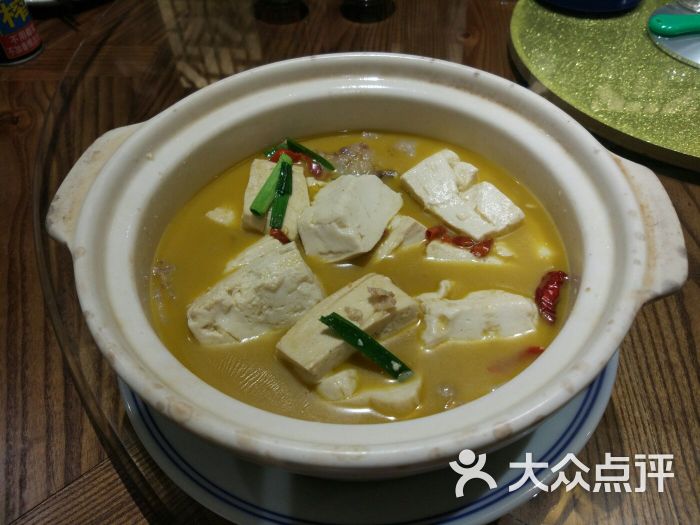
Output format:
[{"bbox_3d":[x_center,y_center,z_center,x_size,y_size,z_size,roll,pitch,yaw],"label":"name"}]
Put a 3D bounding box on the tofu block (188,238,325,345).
[{"bbox_3d":[-0.038,0.020,0.243,0.048,0.022,0.034,-29,55,-21],"label":"tofu block"}]

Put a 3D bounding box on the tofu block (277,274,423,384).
[{"bbox_3d":[0.000,0.030,0.232,0.052,0.019,0.019,-31,56,-23],"label":"tofu block"}]

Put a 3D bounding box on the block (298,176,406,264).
[{"bbox_3d":[0.002,-0.016,0.267,0.033,0.021,0.043,27,56,22],"label":"block"}]

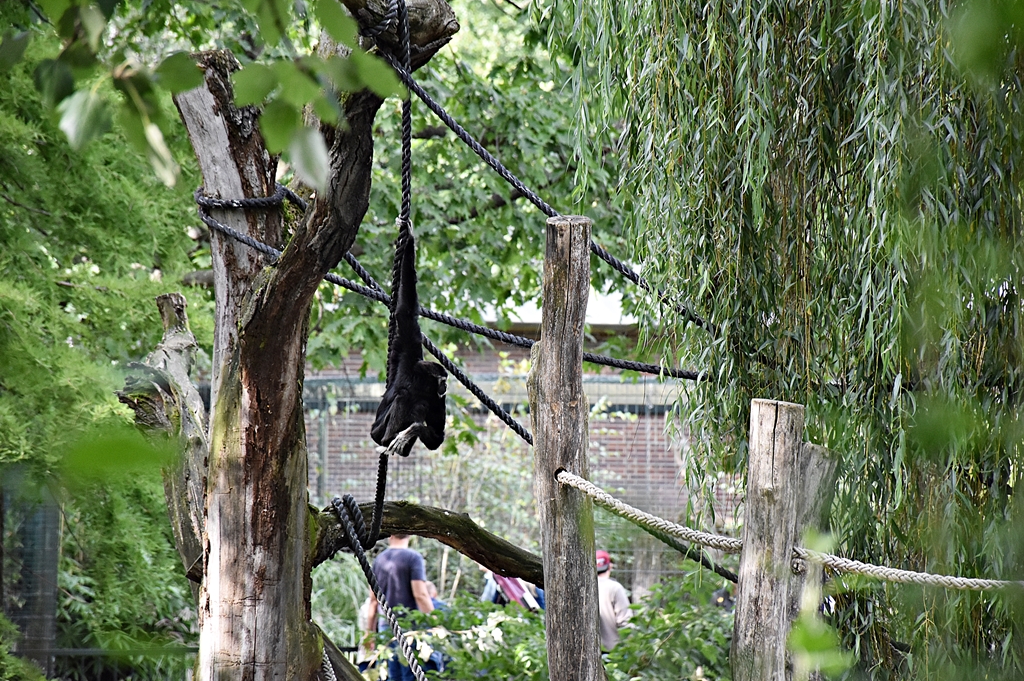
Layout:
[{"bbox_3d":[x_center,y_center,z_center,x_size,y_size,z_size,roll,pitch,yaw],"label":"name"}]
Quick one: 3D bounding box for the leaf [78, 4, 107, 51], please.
[{"bbox_3d":[-0.702,-0.524,10.000,0.047,0.080,0.030,0,-1,0],"label":"leaf"}]

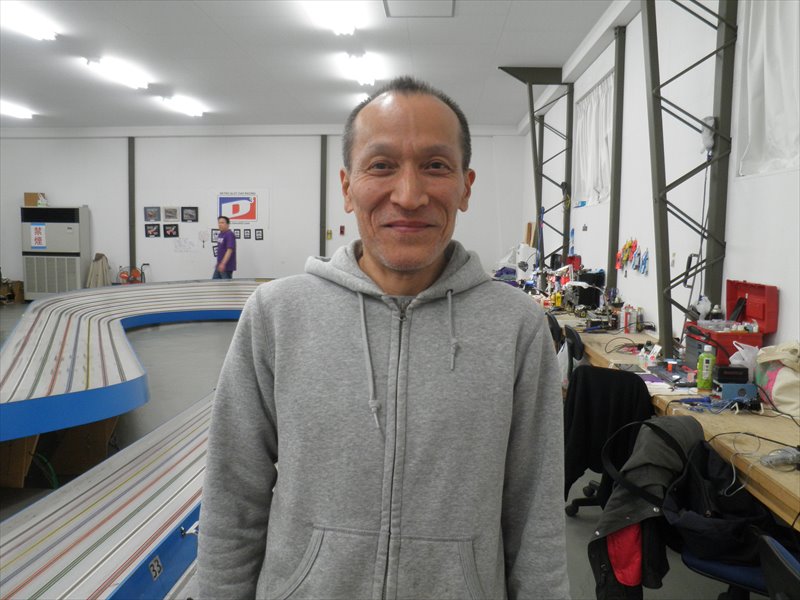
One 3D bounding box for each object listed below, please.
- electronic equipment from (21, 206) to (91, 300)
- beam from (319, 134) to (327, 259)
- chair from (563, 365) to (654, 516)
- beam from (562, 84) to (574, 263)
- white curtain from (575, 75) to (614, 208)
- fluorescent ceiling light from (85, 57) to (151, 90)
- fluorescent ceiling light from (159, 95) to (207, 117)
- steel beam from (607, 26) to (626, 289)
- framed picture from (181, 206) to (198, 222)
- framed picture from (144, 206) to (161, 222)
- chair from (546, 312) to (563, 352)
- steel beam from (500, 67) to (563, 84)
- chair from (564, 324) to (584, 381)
[{"bbox_3d":[-6.943,-0.911,13.170,1.197,1.886,0.440,1,6,3],"label":"electronic equipment"},{"bbox_3d":[-1.442,-1.438,12.083,0.106,3.225,0.106,1,6,3],"label":"beam"},{"bbox_3d":[1.063,0.685,3.190,0.520,0.800,0.560,4,7,33],"label":"chair"},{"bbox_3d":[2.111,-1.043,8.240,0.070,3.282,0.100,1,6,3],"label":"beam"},{"bbox_3d":[1.965,-1.583,6.668,0.100,1.208,1.685,1,6,3],"label":"white curtain"},{"bbox_3d":[-3.394,-2.742,7.866,0.240,0.100,1.250,1,6,3],"label":"fluorescent ceiling light"},{"bbox_3d":[-3.317,-2.963,9.955,0.240,0.100,1.250,1,6,3],"label":"fluorescent ceiling light"},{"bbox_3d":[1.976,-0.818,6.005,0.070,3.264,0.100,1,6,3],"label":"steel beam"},{"bbox_3d":[-3.987,-1.612,12.235,0.330,0.287,0.025,1,6,3],"label":"framed picture"},{"bbox_3d":[-5.053,-1.745,13.212,0.334,0.287,0.025,1,6,3],"label":"framed picture"},{"bbox_3d":[1.339,0.471,5.207,0.560,0.820,0.520,1,6,3],"label":"chair"},{"bbox_3d":[1.537,-2.637,7.658,0.756,0.203,0.110,1,6,3],"label":"steel beam"},{"bbox_3d":[1.257,0.584,3.976,0.550,0.840,0.520,1,6,3],"label":"chair"}]

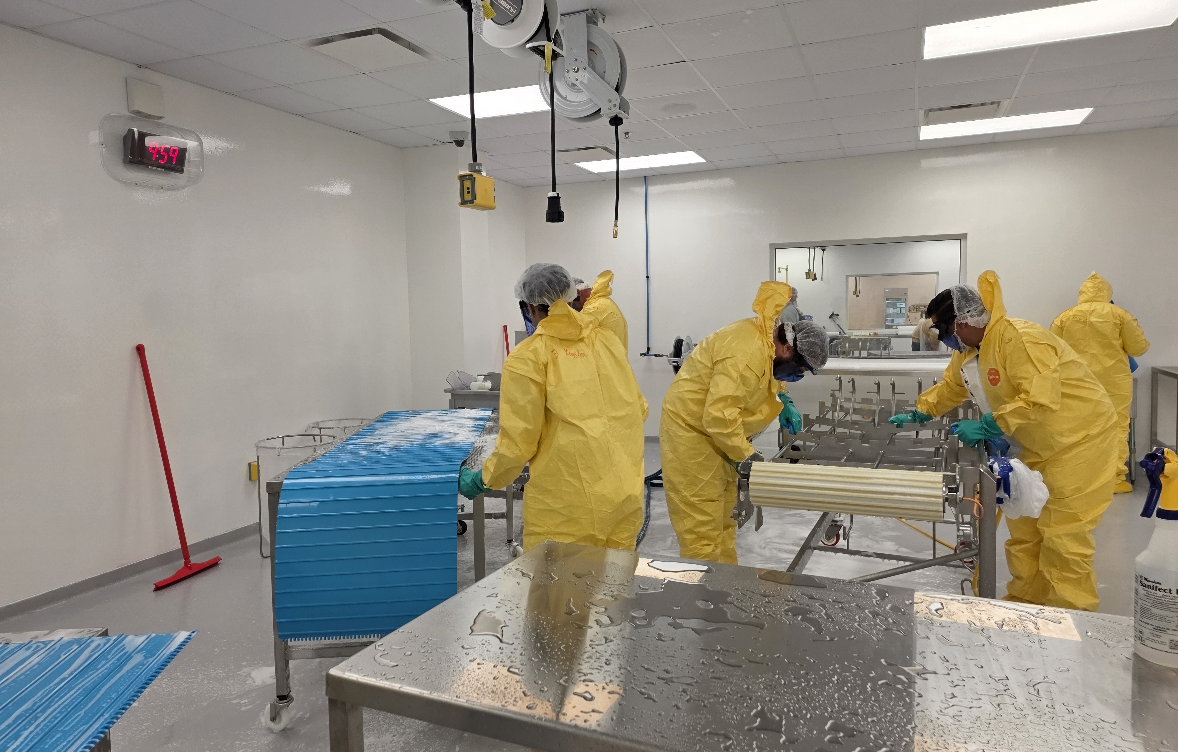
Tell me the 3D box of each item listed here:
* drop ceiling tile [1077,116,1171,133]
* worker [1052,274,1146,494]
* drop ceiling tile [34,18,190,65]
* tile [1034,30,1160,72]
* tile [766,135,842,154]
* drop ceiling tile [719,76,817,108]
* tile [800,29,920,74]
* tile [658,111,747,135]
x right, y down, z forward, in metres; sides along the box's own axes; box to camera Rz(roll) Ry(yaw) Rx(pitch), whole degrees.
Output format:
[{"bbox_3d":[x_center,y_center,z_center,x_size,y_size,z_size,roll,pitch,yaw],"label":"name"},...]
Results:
[{"bbox_3d":[4.360,-2.064,6.459,0.600,0.025,0.417,1,5,22],"label":"drop ceiling tile"},{"bbox_3d":[3.905,0.046,5.981,0.420,1.670,0.580,-4,5,-32],"label":"worker"},{"bbox_3d":[-2.443,-1.740,4.093,0.397,0.020,0.605,1,5,22],"label":"drop ceiling tile"},{"bbox_3d":[2.892,-1.871,4.505,0.598,0.020,0.598,1,5,22],"label":"tile"},{"bbox_3d":[1.909,-2.048,6.913,0.600,0.025,0.600,1,5,22],"label":"tile"},{"bbox_3d":[1.212,-1.901,5.228,0.600,0.025,0.600,1,5,22],"label":"drop ceiling tile"},{"bbox_3d":[1.542,-1.846,4.434,0.600,0.025,0.600,1,5,22],"label":"tile"},{"bbox_3d":[0.876,-1.955,6.022,0.605,0.020,0.605,1,5,22],"label":"tile"}]

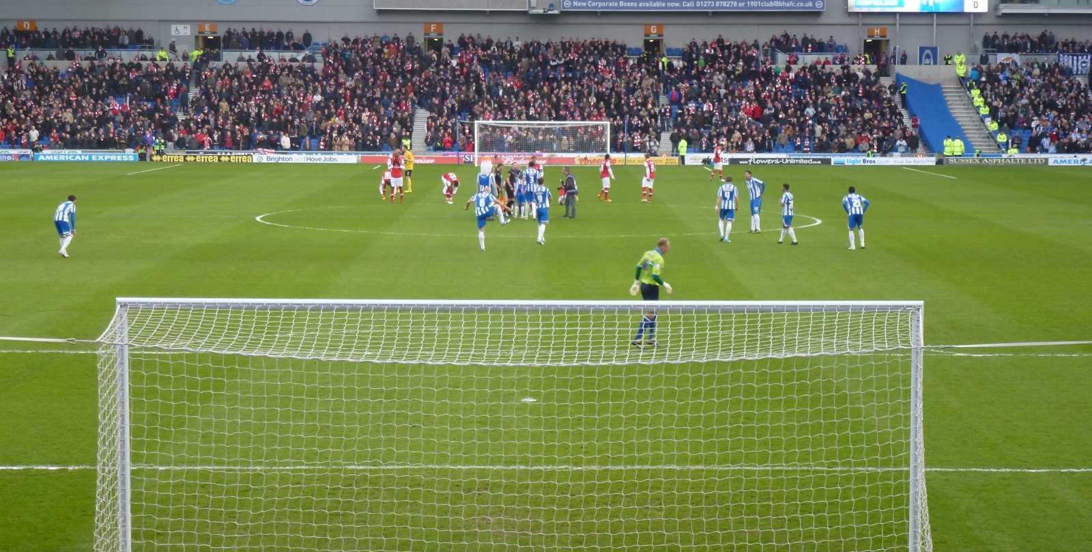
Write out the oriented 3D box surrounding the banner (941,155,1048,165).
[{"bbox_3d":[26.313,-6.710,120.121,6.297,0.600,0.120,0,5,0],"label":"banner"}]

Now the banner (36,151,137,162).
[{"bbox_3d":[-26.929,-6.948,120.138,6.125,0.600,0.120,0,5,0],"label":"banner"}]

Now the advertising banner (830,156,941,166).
[{"bbox_3d":[19.499,-6.624,118.200,6.150,0.550,0.120,0,5,0],"label":"advertising banner"}]

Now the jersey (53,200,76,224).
[{"bbox_3d":[-12.484,-1.653,53.200,0.380,0.640,0.500,20,-6,-32],"label":"jersey"}]

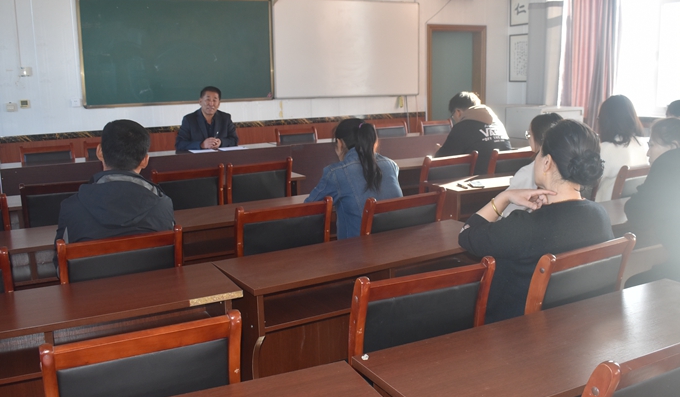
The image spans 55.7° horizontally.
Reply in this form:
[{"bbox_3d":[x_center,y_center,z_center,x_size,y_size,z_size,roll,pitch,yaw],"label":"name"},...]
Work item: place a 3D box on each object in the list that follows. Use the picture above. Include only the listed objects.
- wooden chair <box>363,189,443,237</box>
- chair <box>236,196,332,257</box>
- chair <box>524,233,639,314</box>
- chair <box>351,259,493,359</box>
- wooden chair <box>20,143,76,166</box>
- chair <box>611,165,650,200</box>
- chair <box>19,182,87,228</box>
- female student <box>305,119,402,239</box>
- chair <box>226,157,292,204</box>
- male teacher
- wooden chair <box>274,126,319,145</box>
[{"bbox_3d":[0.211,0.395,3.279,0.450,0.920,0.530,-8,13,-31],"label":"wooden chair"},{"bbox_3d":[-0.366,0.458,3.146,0.470,0.970,0.550,-7,12,-28],"label":"chair"},{"bbox_3d":[0.700,0.562,2.346,0.450,0.920,0.530,-9,13,-33],"label":"chair"},{"bbox_3d":[0.126,0.633,2.113,0.470,0.970,0.550,-6,11,-24],"label":"chair"},{"bbox_3d":[-2.490,0.015,5.608,0.450,0.920,0.530,-7,12,-25],"label":"wooden chair"},{"bbox_3d":[1.767,0.163,4.196,0.455,0.885,0.520,-7,13,-28],"label":"chair"},{"bbox_3d":[-1.664,0.345,3.932,0.470,0.970,0.550,-6,11,-27],"label":"chair"},{"bbox_3d":[0.048,0.215,3.361,0.500,1.250,0.750,-8,13,-30],"label":"female student"},{"bbox_3d":[-0.618,0.164,4.589,0.450,0.920,0.530,-6,12,-24],"label":"chair"},{"bbox_3d":[-1.190,-0.382,6.053,0.600,1.320,0.720,-7,13,-28],"label":"male teacher"},{"bbox_3d":[-0.342,-0.244,6.389,0.455,0.885,0.520,-7,13,-28],"label":"wooden chair"}]

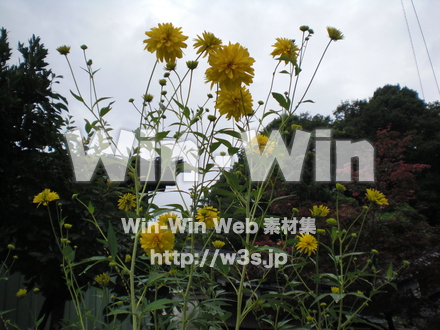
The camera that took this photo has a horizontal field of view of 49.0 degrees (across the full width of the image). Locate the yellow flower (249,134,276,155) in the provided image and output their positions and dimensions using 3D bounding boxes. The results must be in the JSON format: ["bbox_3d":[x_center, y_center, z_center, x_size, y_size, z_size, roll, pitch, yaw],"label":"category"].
[{"bbox_3d":[0.107,-0.051,1.220,0.070,0.052,0.060,-5,-18,5],"label":"yellow flower"}]

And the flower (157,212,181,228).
[{"bbox_3d":[-0.139,0.152,1.300,0.065,0.046,0.062,-1,-18,-6],"label":"flower"}]

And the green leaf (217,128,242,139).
[{"bbox_3d":[0.023,-0.075,1.150,0.062,0.024,0.035,-3,-18,1],"label":"green leaf"}]

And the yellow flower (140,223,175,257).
[{"bbox_3d":[-0.149,0.179,1.150,0.080,0.080,0.055,-1,-18,-7],"label":"yellow flower"}]

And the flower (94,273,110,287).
[{"bbox_3d":[-0.304,0.296,1.250,0.040,0.034,0.040,-1,-16,-6],"label":"flower"}]

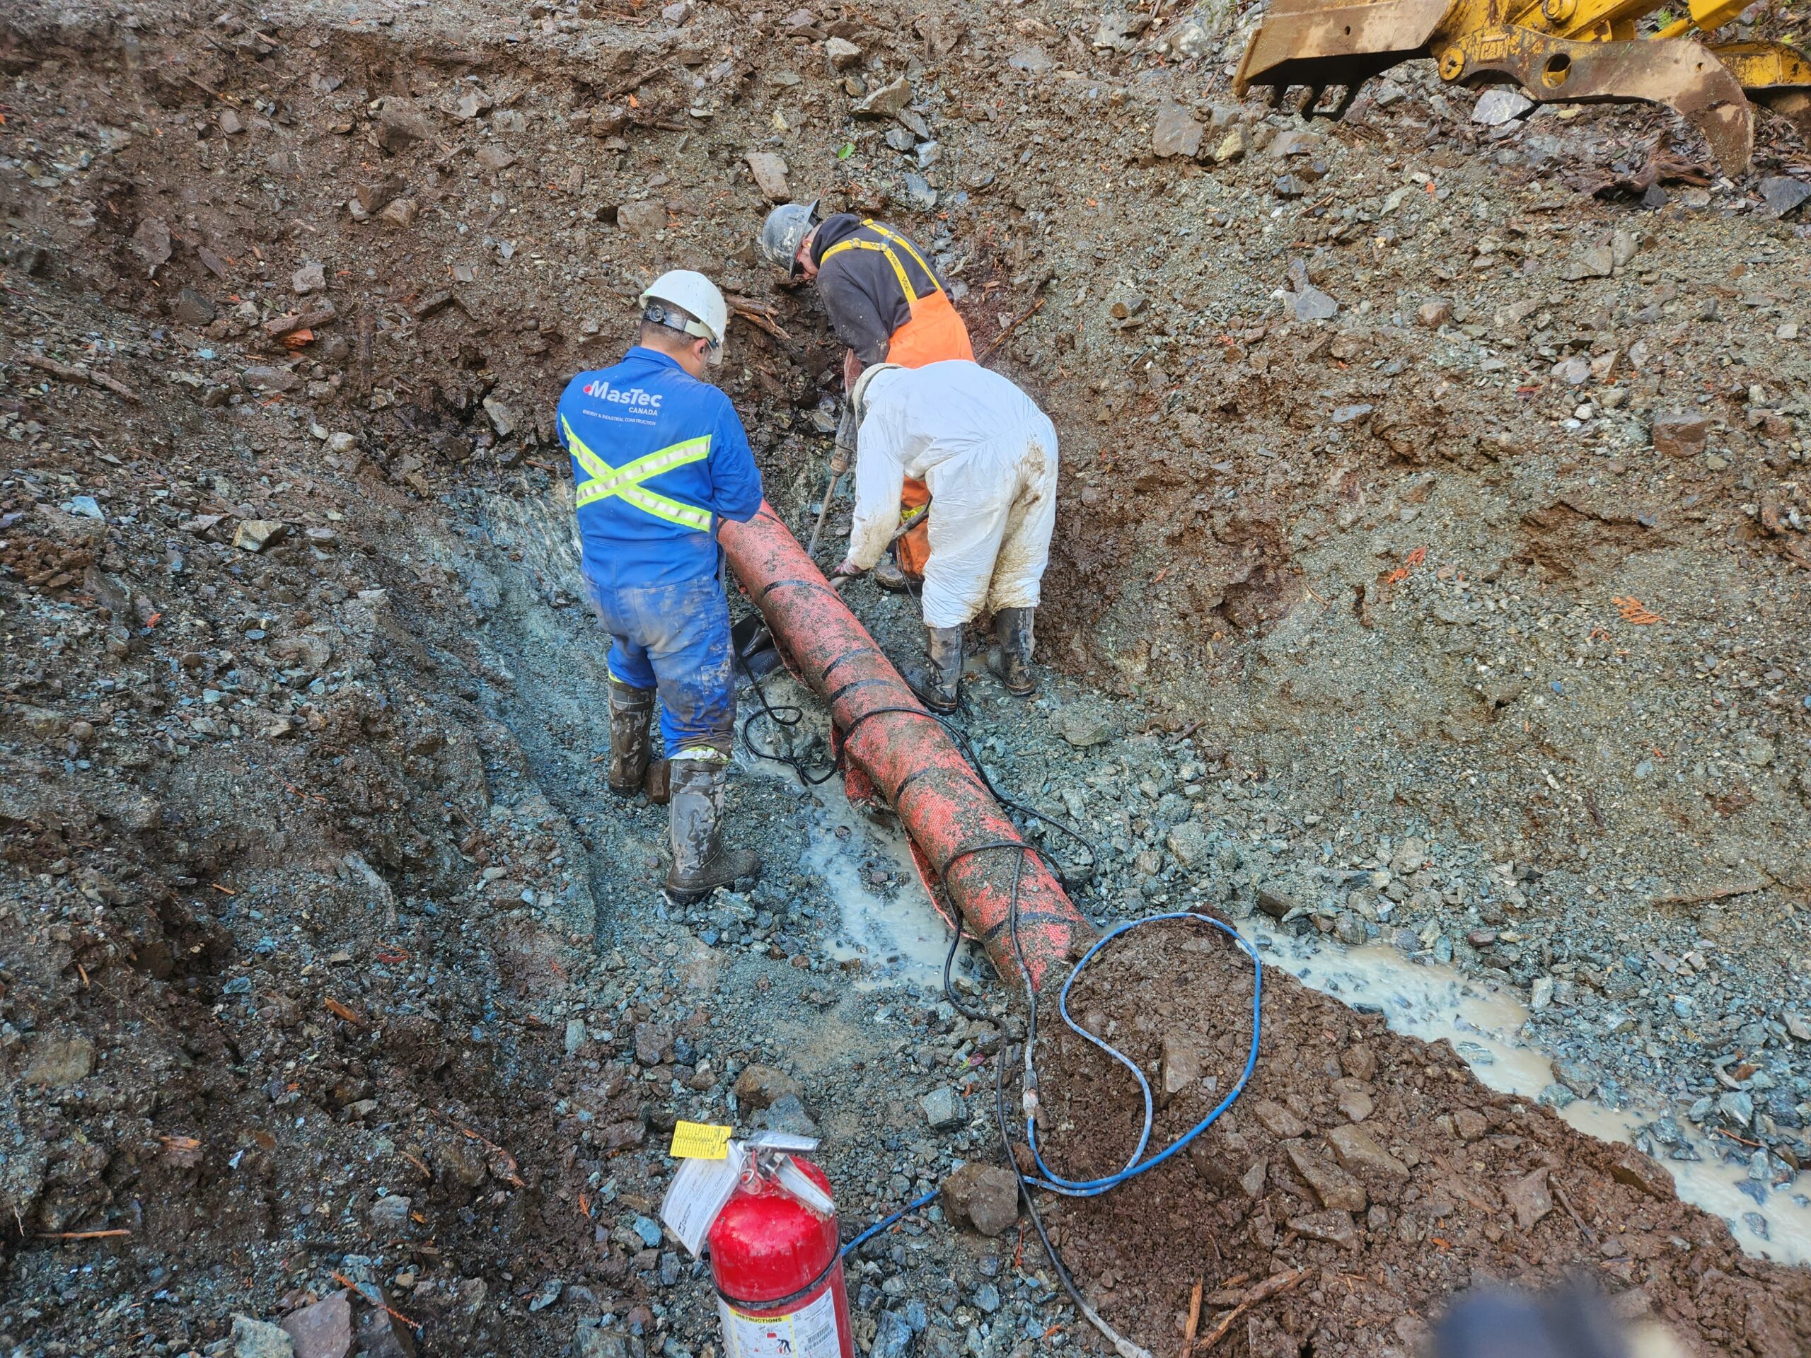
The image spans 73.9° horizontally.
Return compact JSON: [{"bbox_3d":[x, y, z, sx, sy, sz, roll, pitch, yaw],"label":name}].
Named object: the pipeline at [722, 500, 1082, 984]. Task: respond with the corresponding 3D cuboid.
[{"bbox_3d":[-0.204,-0.032,4.143,0.280,0.280,2.942,-14,37,-19],"label":"pipeline"}]

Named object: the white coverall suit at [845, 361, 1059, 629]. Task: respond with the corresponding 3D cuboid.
[{"bbox_3d":[0.150,-0.622,3.983,0.820,0.950,0.550,26,42,32],"label":"white coverall suit"}]

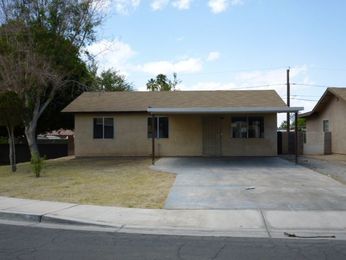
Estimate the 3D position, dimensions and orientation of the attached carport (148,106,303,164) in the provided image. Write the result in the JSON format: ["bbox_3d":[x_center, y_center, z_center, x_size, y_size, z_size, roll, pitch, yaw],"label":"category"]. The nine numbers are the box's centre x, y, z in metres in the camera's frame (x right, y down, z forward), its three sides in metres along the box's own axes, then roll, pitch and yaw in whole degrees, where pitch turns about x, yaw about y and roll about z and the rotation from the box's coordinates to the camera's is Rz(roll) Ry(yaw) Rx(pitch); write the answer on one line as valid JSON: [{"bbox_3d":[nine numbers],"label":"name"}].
[{"bbox_3d":[2.370,0.250,20.000,6.700,2.520,4.300,0,0,2],"label":"attached carport"}]

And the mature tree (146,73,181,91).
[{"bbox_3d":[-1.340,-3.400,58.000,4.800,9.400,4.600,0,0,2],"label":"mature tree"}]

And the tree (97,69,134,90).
[{"bbox_3d":[-5.900,-2.200,39.000,5.000,7.300,5.000,0,0,2],"label":"tree"}]

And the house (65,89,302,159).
[{"bbox_3d":[0.360,-0.530,26.100,12.200,3.950,9.200,0,0,2],"label":"house"}]

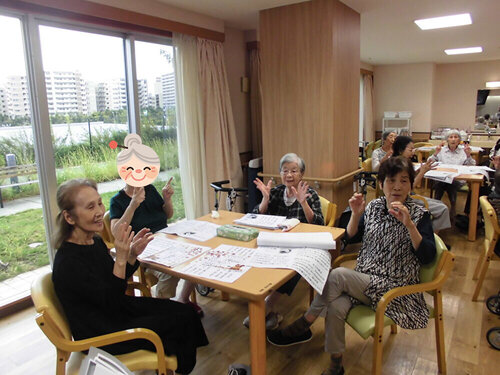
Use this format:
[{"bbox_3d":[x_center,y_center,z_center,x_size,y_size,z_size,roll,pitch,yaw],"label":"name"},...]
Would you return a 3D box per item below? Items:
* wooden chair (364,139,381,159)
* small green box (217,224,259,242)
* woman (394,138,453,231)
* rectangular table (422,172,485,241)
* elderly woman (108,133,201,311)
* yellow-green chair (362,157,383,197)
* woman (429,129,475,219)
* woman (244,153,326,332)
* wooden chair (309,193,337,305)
[{"bbox_3d":[2.607,-0.543,7.656,0.560,0.760,0.540,6,14,33],"label":"wooden chair"},{"bbox_3d":[-0.070,0.267,2.210,0.225,0.050,0.115,6,14,33],"label":"small green box"},{"bbox_3d":[1.662,0.057,3.845,0.680,1.130,0.500,4,13,25],"label":"woman"},{"bbox_3d":[2.304,0.104,4.619,0.970,0.700,0.970,6,14,33],"label":"rectangular table"},{"bbox_3d":[-0.655,0.340,2.610,0.680,1.180,0.520,6,14,33],"label":"elderly woman"},{"bbox_3d":[1.860,-0.028,5.236,0.560,0.740,0.540,6,14,33],"label":"yellow-green chair"},{"bbox_3d":[2.643,-0.188,4.939,0.550,1.130,0.780,6,14,33],"label":"woman"},{"bbox_3d":[0.225,0.326,2.720,0.540,1.120,0.840,6,14,33],"label":"woman"},{"bbox_3d":[0.377,0.461,2.990,0.550,0.740,0.560,6,14,33],"label":"wooden chair"}]

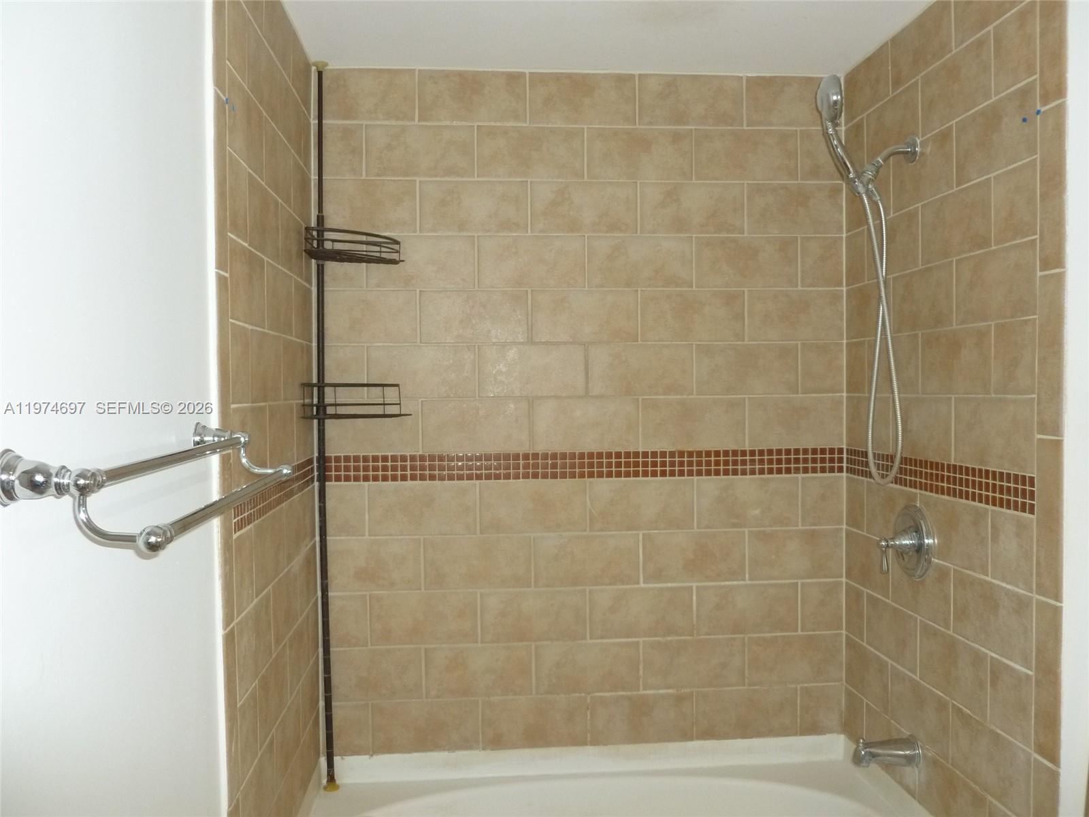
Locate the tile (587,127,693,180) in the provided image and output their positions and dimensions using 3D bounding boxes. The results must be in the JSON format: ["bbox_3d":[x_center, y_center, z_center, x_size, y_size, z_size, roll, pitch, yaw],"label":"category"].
[{"bbox_3d":[0.269,-0.720,2.489,0.303,0.148,0.010,-1,1,-5],"label":"tile"}]

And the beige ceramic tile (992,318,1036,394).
[{"bbox_3d":[0.942,-0.100,1.760,0.010,0.148,0.144,-1,1,-5],"label":"beige ceramic tile"}]

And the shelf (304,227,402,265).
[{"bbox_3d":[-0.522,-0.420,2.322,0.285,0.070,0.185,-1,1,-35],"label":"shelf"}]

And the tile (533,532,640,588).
[{"bbox_3d":[0.120,0.424,2.472,0.298,0.145,0.010,-1,1,-5],"label":"tile"}]

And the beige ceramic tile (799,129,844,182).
[{"bbox_3d":[0.797,-0.727,2.538,0.134,0.149,0.010,-1,1,-5],"label":"beige ceramic tile"}]

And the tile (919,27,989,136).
[{"bbox_3d":[0.918,-0.715,1.966,0.010,0.148,0.295,-1,1,-5],"label":"tile"}]

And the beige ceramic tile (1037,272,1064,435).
[{"bbox_3d":[0.954,-0.100,1.653,0.010,0.301,0.074,-1,1,-5],"label":"beige ceramic tile"}]

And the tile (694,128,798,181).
[{"bbox_3d":[0.575,-0.724,2.515,0.303,0.148,0.010,-1,1,-5],"label":"tile"}]

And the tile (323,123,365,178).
[{"bbox_3d":[-0.565,-0.711,2.431,0.139,0.147,0.010,-1,1,-5],"label":"tile"}]

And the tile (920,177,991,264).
[{"bbox_3d":[0.921,-0.409,1.970,0.010,0.149,0.298,-1,1,-5],"label":"tile"}]

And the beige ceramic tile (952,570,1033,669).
[{"bbox_3d":[0.927,0.430,1.822,0.010,0.145,0.285,-1,1,-4],"label":"beige ceramic tile"}]

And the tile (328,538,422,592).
[{"bbox_3d":[-0.481,0.436,2.449,0.277,0.148,0.010,-1,1,-5],"label":"tile"}]

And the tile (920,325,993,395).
[{"bbox_3d":[0.913,-0.103,1.953,0.010,0.145,0.295,-1,1,-5],"label":"tile"}]

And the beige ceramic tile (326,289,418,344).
[{"bbox_3d":[-0.483,-0.249,2.413,0.269,0.143,0.010,-1,1,-5],"label":"beige ceramic tile"}]

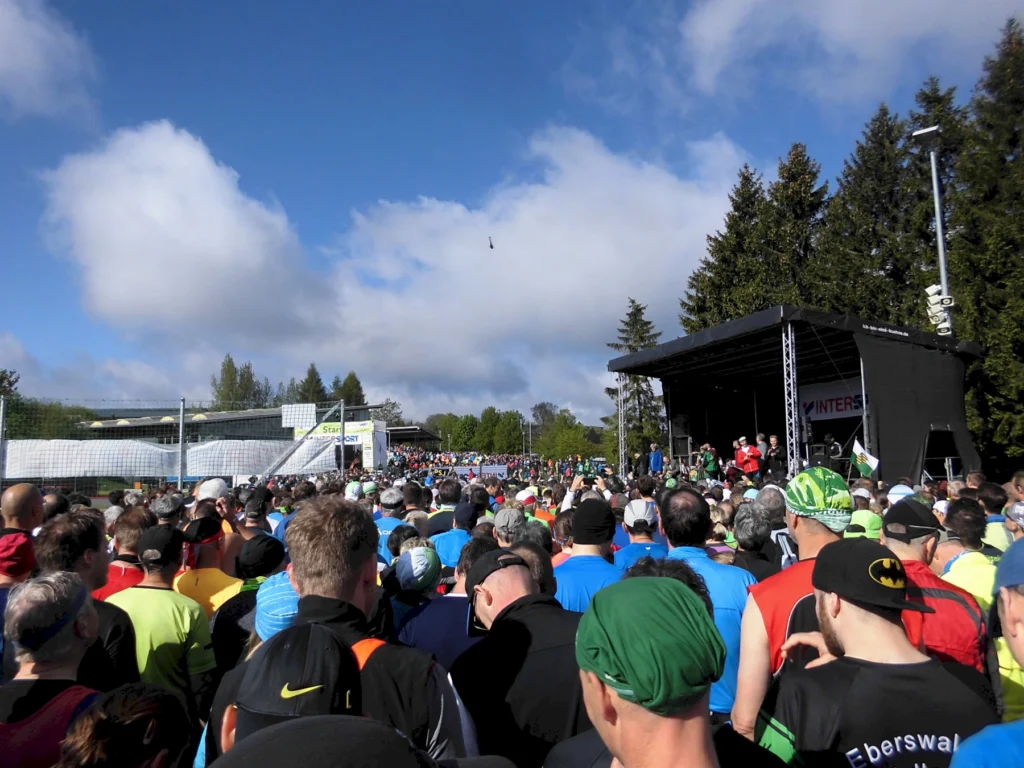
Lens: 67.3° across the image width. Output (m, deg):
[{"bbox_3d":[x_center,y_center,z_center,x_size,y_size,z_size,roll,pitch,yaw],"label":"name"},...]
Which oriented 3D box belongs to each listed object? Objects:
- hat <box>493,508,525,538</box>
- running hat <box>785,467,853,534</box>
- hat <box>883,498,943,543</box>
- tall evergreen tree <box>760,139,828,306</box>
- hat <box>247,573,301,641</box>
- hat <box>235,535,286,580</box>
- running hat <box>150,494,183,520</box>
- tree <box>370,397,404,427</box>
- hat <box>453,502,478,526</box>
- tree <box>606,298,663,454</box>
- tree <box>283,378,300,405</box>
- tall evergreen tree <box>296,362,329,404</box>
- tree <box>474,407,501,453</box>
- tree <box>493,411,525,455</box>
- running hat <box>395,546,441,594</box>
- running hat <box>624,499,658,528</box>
[{"bbox_3d":[-0.021,0.810,4.500,0.178,0.140,0.255,1,-7,-15],"label":"hat"},{"bbox_3d":[0.913,0.343,2.306,0.185,0.180,0.235,1,0,-15],"label":"running hat"},{"bbox_3d":[1.508,0.512,2.871,0.260,0.155,0.180,4,-8,-38],"label":"hat"},{"bbox_3d":[13.880,-3.108,36.496,5.600,17.155,5.600,-1,-6,0],"label":"tall evergreen tree"},{"bbox_3d":[-0.671,0.657,2.250,0.190,0.200,0.230,-1,-6,5],"label":"hat"},{"bbox_3d":[-1.040,0.717,3.195,0.190,0.180,0.225,-2,-6,10],"label":"hat"},{"bbox_3d":[-2.083,0.747,4.650,0.180,0.140,0.240,-1,-7,4],"label":"running hat"},{"bbox_3d":[-13.048,5.893,79.833,4.600,8.805,4.600,-1,-6,0],"label":"tree"},{"bbox_3d":[-0.341,0.975,5.735,0.180,0.155,0.260,0,-6,-6],"label":"hat"},{"bbox_3d":[7.642,0.664,46.167,4.200,11.790,4.200,-1,-6,0],"label":"tree"},{"bbox_3d":[-27.335,5.651,94.956,3.200,12.737,3.200,-1,-6,0],"label":"tree"},{"bbox_3d":[-23.453,4.884,90.152,6.300,14.950,6.300,-1,-6,0],"label":"tall evergreen tree"},{"bbox_3d":[-3.616,8.018,114.788,4.500,9.341,4.500,-1,-6,0],"label":"tree"},{"bbox_3d":[-0.523,8.206,115.000,4.600,8.509,4.600,-1,-6,0],"label":"tree"},{"bbox_3d":[-0.387,0.772,3.200,0.190,0.180,0.230,0,-6,-5],"label":"running hat"},{"bbox_3d":[0.737,0.736,4.384,0.180,0.155,0.260,-2,-7,12],"label":"running hat"}]

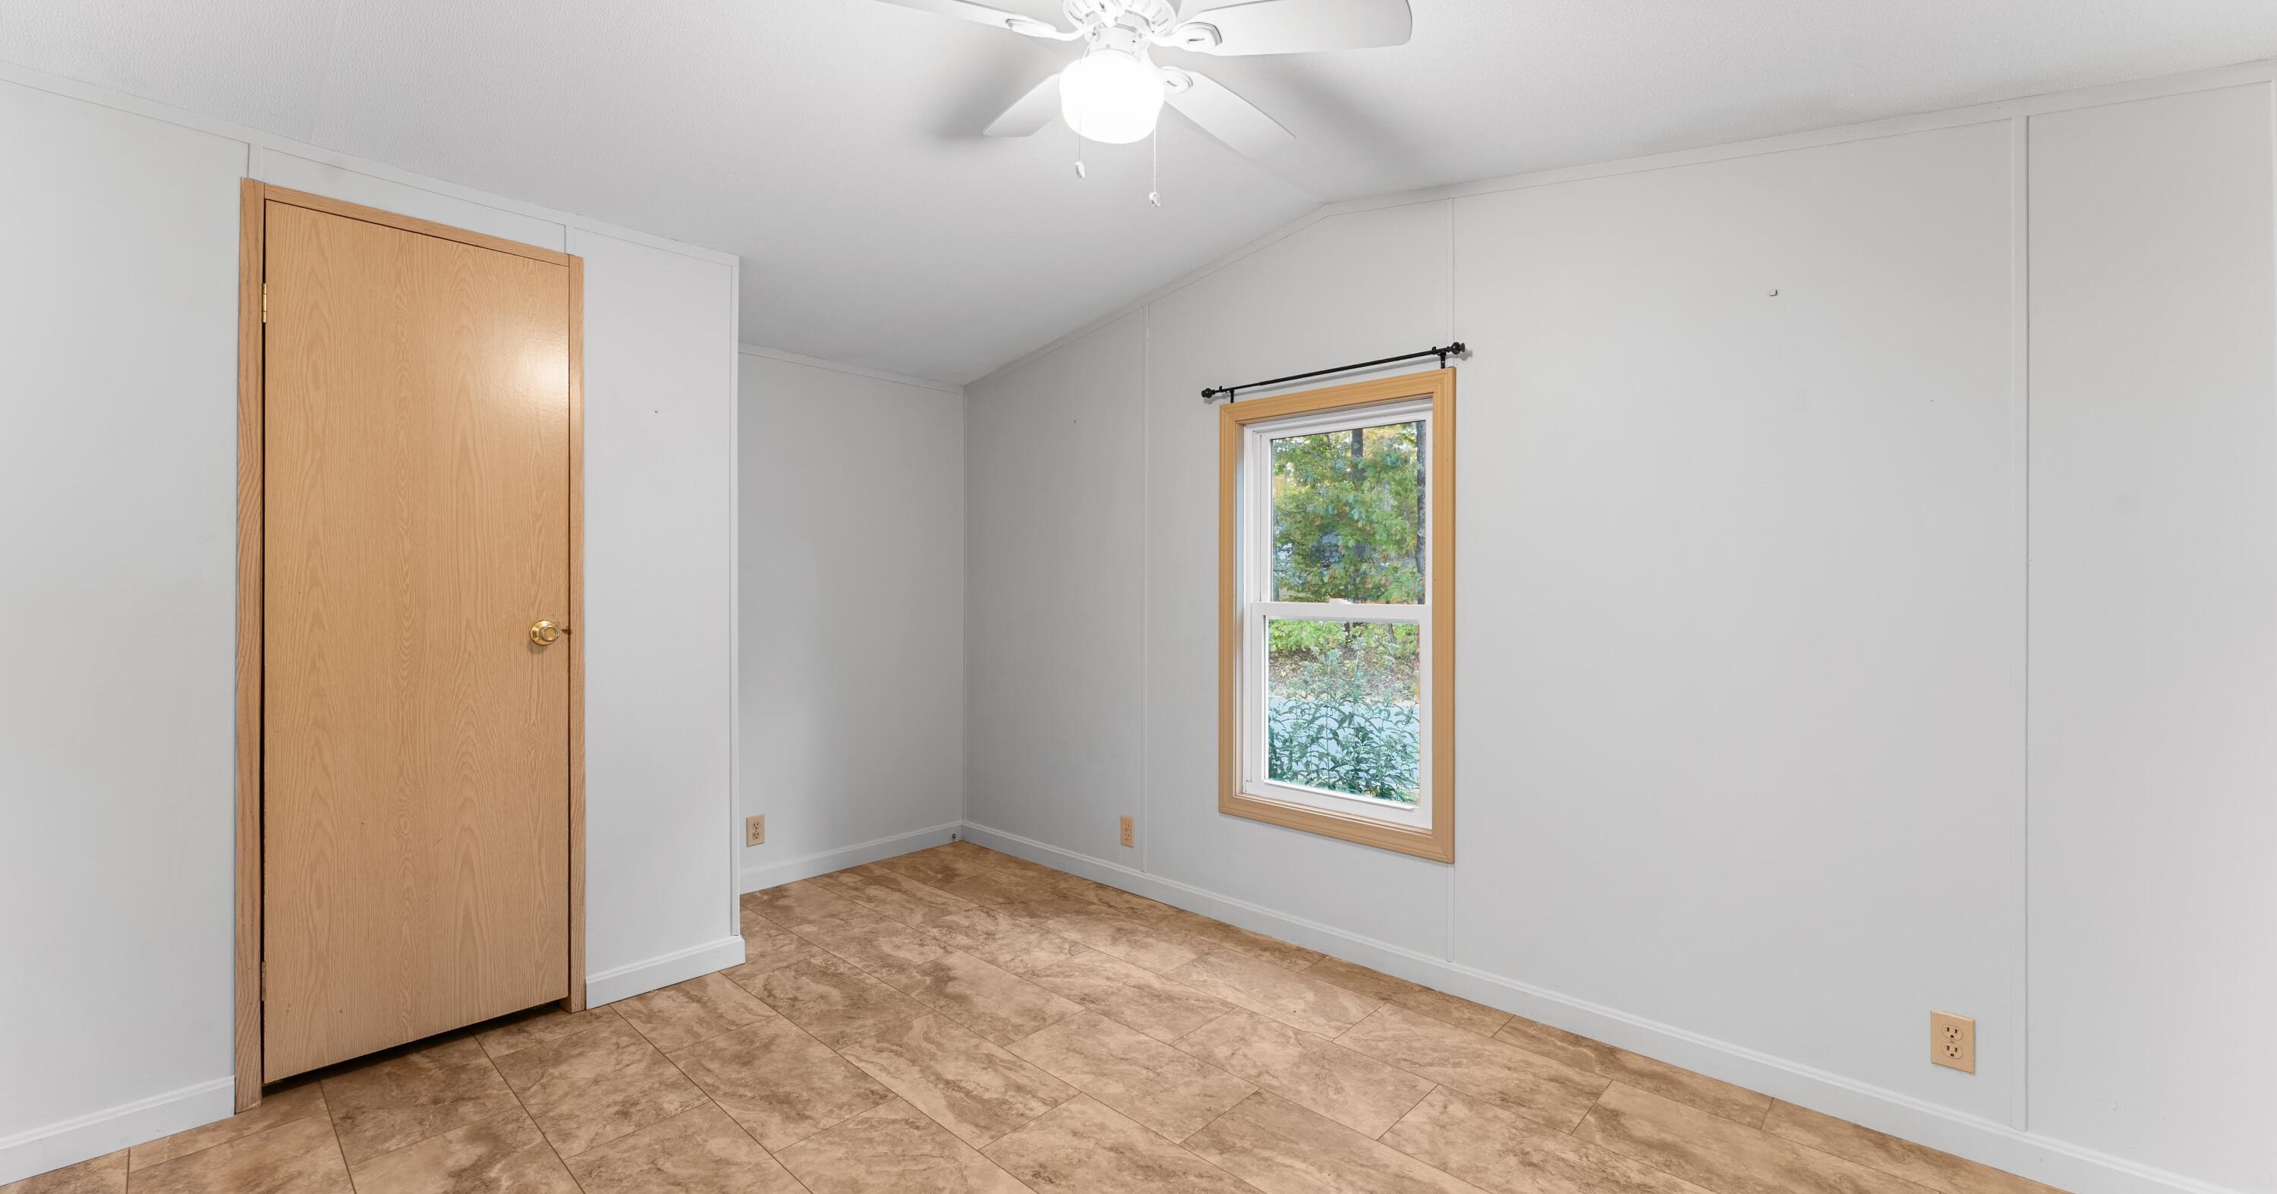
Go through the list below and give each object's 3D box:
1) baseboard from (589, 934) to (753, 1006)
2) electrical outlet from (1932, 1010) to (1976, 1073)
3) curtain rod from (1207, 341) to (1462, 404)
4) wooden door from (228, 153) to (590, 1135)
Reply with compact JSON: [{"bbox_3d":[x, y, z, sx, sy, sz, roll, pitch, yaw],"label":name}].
[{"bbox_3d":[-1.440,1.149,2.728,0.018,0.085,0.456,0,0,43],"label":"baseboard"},{"bbox_3d":[1.741,0.950,1.891,0.069,0.113,0.009,0,0,43],"label":"electrical outlet"},{"bbox_3d":[0.609,-0.720,2.915,0.977,0.055,0.085,0,0,43],"label":"curtain rod"},{"bbox_3d":[-1.854,0.110,2.314,0.070,2.161,0.701,0,0,43],"label":"wooden door"}]

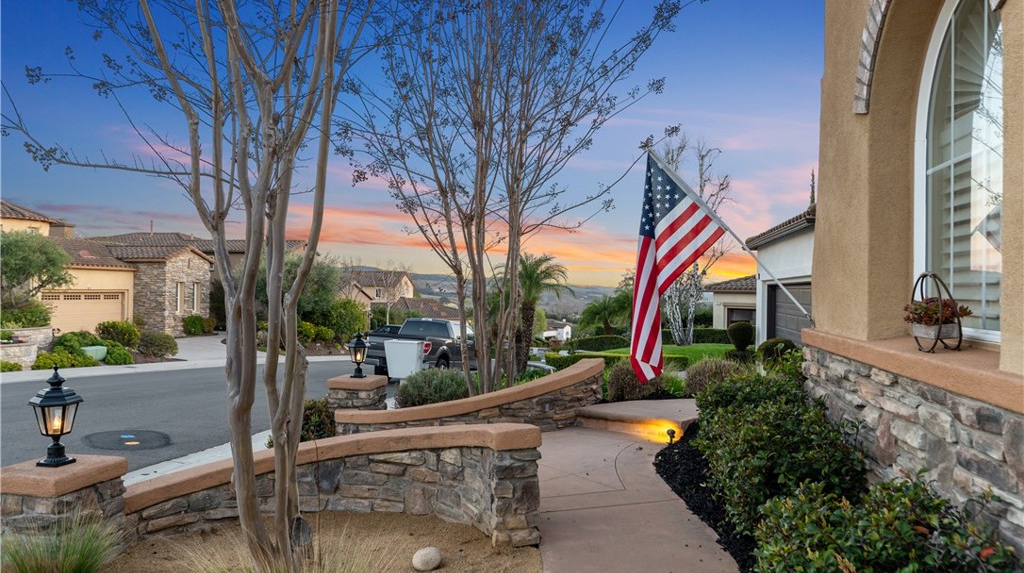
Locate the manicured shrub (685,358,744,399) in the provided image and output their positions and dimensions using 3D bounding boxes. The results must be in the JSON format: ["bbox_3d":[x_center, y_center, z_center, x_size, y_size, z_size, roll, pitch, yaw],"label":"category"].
[{"bbox_3d":[2.462,1.125,8.300,0.740,0.520,0.700,0,0,0],"label":"manicured shrub"}]

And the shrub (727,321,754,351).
[{"bbox_3d":[4.690,1.030,14.000,0.540,0.630,0.540,0,0,0],"label":"shrub"}]

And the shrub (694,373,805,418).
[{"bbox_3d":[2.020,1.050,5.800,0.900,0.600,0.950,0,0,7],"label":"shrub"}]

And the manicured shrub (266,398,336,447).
[{"bbox_3d":[-2.000,1.380,6.500,0.720,0.680,0.720,0,0,0],"label":"manicured shrub"}]

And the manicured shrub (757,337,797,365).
[{"bbox_3d":[3.733,0.935,9.600,0.560,0.480,0.540,0,0,0],"label":"manicured shrub"}]

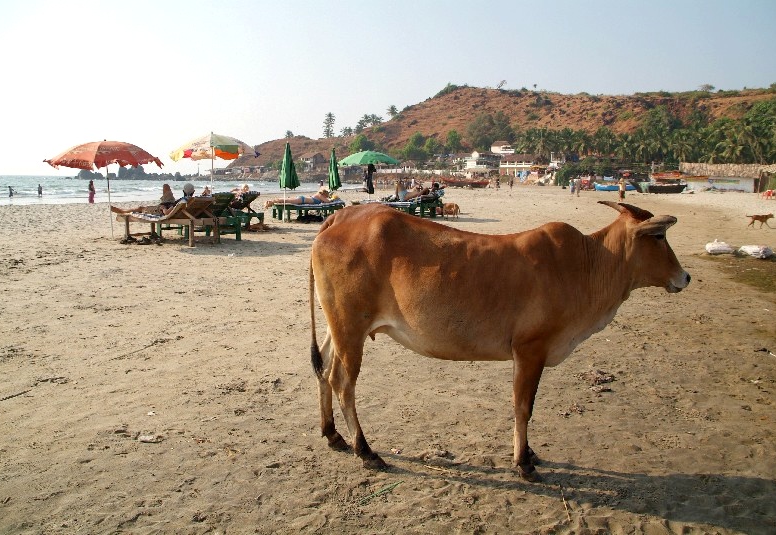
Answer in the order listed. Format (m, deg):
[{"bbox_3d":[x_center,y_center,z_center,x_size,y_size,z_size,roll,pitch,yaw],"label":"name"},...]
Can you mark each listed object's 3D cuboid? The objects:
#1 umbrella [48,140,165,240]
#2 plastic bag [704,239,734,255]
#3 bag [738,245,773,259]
[{"bbox_3d":[-5.826,-1.610,12.406,2.450,2.020,2.450,1,8,0],"label":"umbrella"},{"bbox_3d":[6.887,-0.431,12.476,0.600,0.240,0.380,4,9,25],"label":"plastic bag"},{"bbox_3d":[7.274,-0.321,11.886,0.650,0.249,0.380,4,9,25],"label":"bag"}]

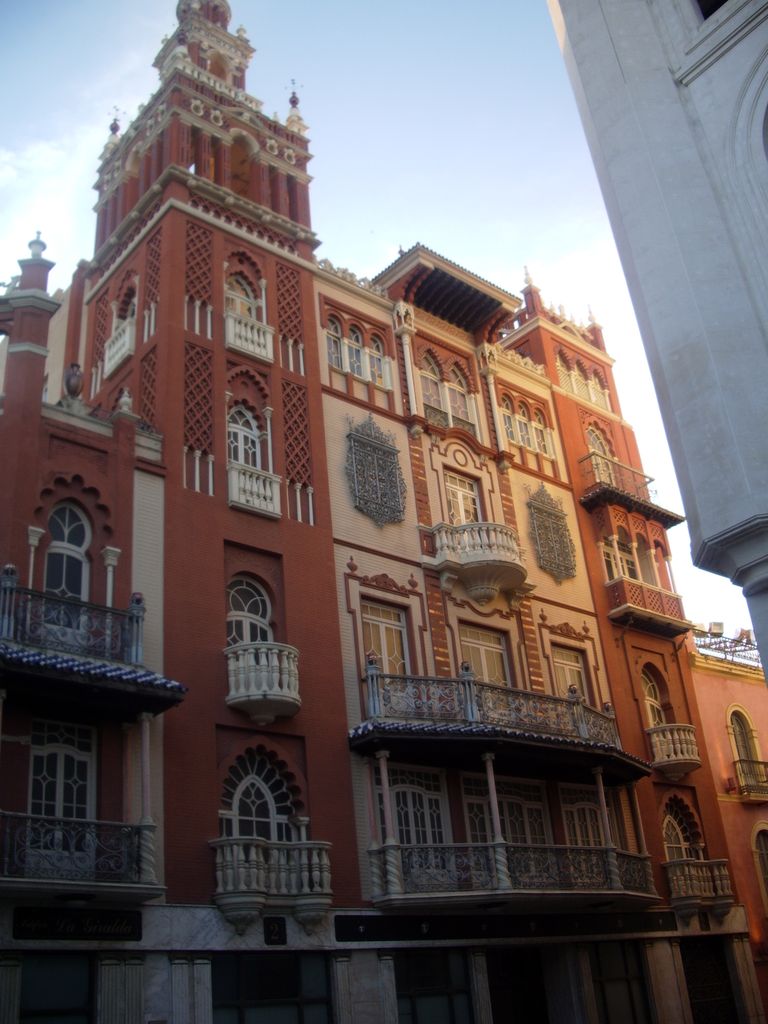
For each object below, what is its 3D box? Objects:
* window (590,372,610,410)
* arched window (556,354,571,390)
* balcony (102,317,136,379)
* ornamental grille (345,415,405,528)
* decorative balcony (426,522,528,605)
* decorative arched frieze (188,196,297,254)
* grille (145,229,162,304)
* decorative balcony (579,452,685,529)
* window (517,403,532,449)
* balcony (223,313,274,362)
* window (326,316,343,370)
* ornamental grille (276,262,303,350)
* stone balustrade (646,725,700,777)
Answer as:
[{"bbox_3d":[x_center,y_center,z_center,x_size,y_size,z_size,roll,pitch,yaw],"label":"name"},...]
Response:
[{"bbox_3d":[7.262,-4.170,35.191,0.858,1.601,0.230,18,-35,-39],"label":"window"},{"bbox_3d":[5.864,-4.595,33.903,0.630,1.480,0.220,18,-35,-38],"label":"arched window"},{"bbox_3d":[-6.205,-3.832,24.257,0.200,1.040,1.200,18,-35,-38],"label":"balcony"},{"bbox_3d":[-0.138,-1.016,25.059,1.853,3.203,0.314,18,-35,-39],"label":"ornamental grille"},{"bbox_3d":[2.796,1.348,26.156,3.424,1.624,1.130,18,-35,-39],"label":"decorative balcony"},{"bbox_3d":[-3.472,-7.120,25.767,3.232,0.544,0.180,18,-35,-39],"label":"decorative arched frieze"},{"bbox_3d":[-5.329,-5.666,24.033,0.100,1.950,0.670,18,-35,-38],"label":"grille"},{"bbox_3d":[7.534,-0.645,32.088,3.900,1.670,1.050,18,-35,-38],"label":"decorative balcony"},{"bbox_3d":[4.185,-2.625,30.946,0.659,1.706,0.188,18,-35,-39],"label":"window"},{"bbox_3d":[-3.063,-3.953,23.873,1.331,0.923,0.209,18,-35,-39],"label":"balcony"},{"bbox_3d":[-1.323,-4.539,27.707,0.580,1.751,0.224,18,-35,-39],"label":"window"},{"bbox_3d":[-2.360,-5.142,25.716,0.696,2.314,0.120,18,-35,-39],"label":"ornamental grille"},{"bbox_3d":[8.118,6.518,28.504,1.740,1.210,0.750,18,-35,-38],"label":"stone balustrade"}]

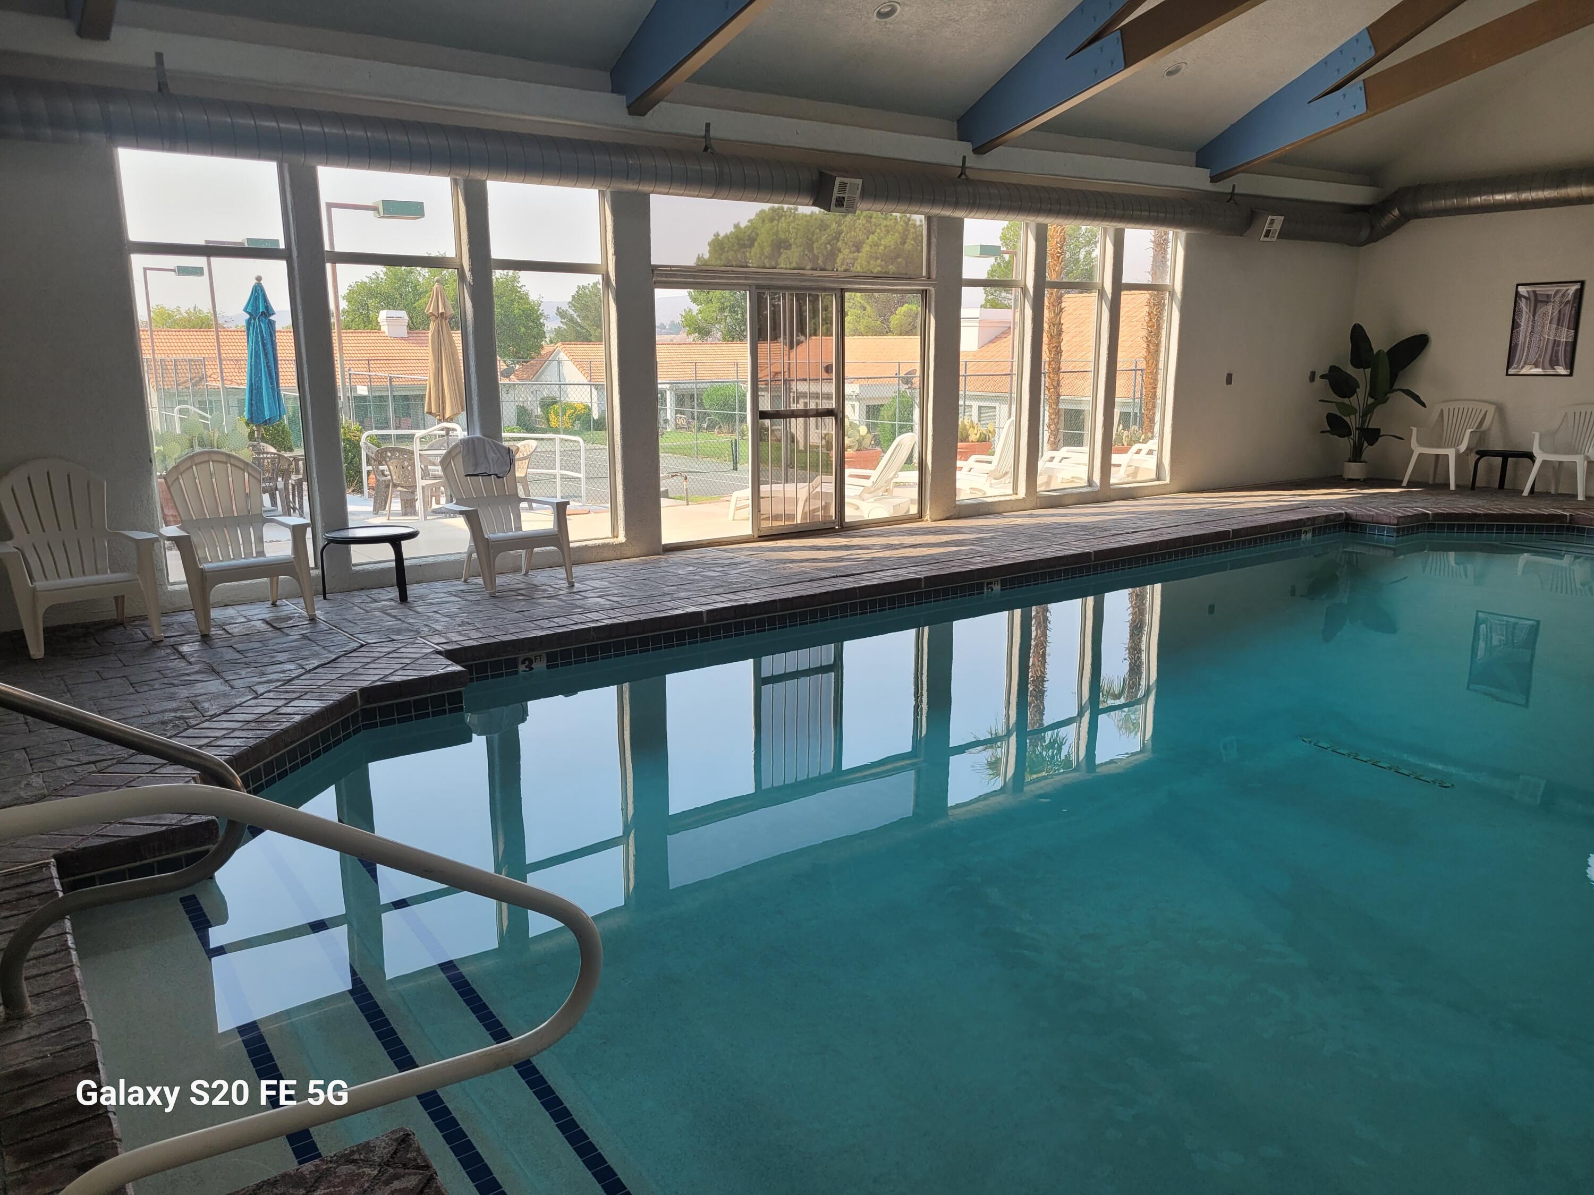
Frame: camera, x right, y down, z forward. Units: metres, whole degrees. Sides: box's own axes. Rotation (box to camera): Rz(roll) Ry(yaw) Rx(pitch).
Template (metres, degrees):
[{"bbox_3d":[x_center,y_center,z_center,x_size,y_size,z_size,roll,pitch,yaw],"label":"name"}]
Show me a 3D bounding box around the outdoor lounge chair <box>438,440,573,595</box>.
[{"bbox_3d":[-1.922,-0.539,7.760,0.760,0.920,0.730,-9,15,-35],"label":"outdoor lounge chair"}]

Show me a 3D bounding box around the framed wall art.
[{"bbox_3d":[7.696,-2.756,12.308,0.035,0.930,0.640,-9,15,-35],"label":"framed wall art"}]

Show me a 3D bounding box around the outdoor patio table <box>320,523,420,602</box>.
[{"bbox_3d":[-2.607,-0.197,7.370,0.570,0.390,0.570,-9,15,-35],"label":"outdoor patio table"}]

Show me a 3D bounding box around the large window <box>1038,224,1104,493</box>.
[{"bbox_3d":[2.541,-2.238,11.249,0.861,2.431,0.110,-9,15,-35],"label":"large window"}]

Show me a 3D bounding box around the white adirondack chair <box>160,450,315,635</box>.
[{"bbox_3d":[-3.194,-0.347,6.787,0.750,0.930,0.780,-10,15,-37],"label":"white adirondack chair"}]

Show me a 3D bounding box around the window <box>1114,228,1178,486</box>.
[{"bbox_3d":[3.429,-2.353,11.908,0.882,2.447,0.122,-9,15,-35],"label":"window"}]

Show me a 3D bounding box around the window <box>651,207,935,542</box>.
[{"bbox_3d":[-0.002,-1.780,9.450,2.627,2.559,0.130,-9,15,-35],"label":"window"}]

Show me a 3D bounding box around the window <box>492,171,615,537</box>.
[{"bbox_3d":[-1.667,-1.559,8.249,0.889,2.432,0.122,-9,15,-35],"label":"window"}]

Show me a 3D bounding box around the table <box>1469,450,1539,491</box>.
[{"bbox_3d":[7.381,-1.302,12.501,0.562,0.395,0.562,-9,15,-35],"label":"table"}]

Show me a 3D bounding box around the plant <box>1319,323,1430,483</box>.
[{"bbox_3d":[6.434,-2.181,13.447,0.699,1.733,0.942,-9,15,-35],"label":"plant"}]

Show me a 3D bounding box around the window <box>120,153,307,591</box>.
[{"bbox_3d":[-3.352,-1.306,7.038,0.874,2.447,0.122,-9,15,-35],"label":"window"}]

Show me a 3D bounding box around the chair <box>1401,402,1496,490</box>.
[{"bbox_3d":[7.003,-1.646,12.887,0.593,0.912,0.623,-9,15,-35],"label":"chair"}]

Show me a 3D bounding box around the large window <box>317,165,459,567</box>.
[{"bbox_3d":[-2.525,-1.452,7.639,0.853,2.431,0.110,-9,15,-35],"label":"large window"}]

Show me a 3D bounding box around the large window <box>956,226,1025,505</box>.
[{"bbox_3d":[1.696,-2.107,10.647,0.838,2.431,0.110,-9,15,-35],"label":"large window"}]

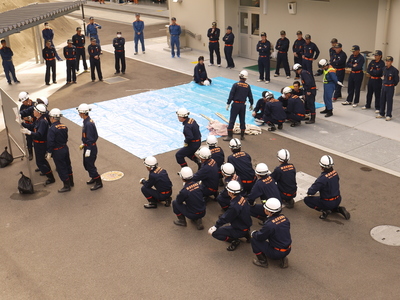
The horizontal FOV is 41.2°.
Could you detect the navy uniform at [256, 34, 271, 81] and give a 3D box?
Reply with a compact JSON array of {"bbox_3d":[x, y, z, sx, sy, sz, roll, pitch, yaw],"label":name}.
[{"bbox_3d":[2.265,-3.263,18.750,0.500,1.760,0.380,7,23,23],"label":"navy uniform"}]

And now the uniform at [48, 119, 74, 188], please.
[{"bbox_3d":[-2.944,0.070,11.197,0.520,1.420,0.420,-16,25,-33],"label":"uniform"}]

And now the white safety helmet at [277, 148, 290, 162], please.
[{"bbox_3d":[1.578,0.107,10.020,0.235,0.170,0.280,-10,23,-20],"label":"white safety helmet"}]

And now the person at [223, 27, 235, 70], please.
[{"bbox_3d":[1.164,-4.185,21.700,0.500,1.690,0.400,10,24,31],"label":"person"}]

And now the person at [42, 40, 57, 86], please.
[{"bbox_3d":[-5.828,-3.409,20.611,0.520,1.690,0.340,-11,22,-23],"label":"person"}]

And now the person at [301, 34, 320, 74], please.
[{"bbox_3d":[4.008,-3.334,19.512,0.640,1.740,0.380,10,24,29],"label":"person"}]

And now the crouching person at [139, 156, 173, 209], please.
[{"bbox_3d":[-0.857,0.626,10.237,0.700,1.030,0.520,2,21,13],"label":"crouching person"}]

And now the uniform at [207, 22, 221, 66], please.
[{"bbox_3d":[0.552,-4.315,21.738,0.560,1.760,0.380,-2,21,3],"label":"uniform"}]

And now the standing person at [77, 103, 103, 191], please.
[{"bbox_3d":[-2.325,-0.077,11.201,0.460,1.770,0.460,-8,22,-15],"label":"standing person"}]

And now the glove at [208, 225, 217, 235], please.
[{"bbox_3d":[0.209,1.304,8.684,0.120,0.150,0.100,-14,24,-28],"label":"glove"}]

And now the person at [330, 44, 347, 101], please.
[{"bbox_3d":[4.221,-2.377,16.200,0.500,1.760,0.400,14,26,37],"label":"person"}]

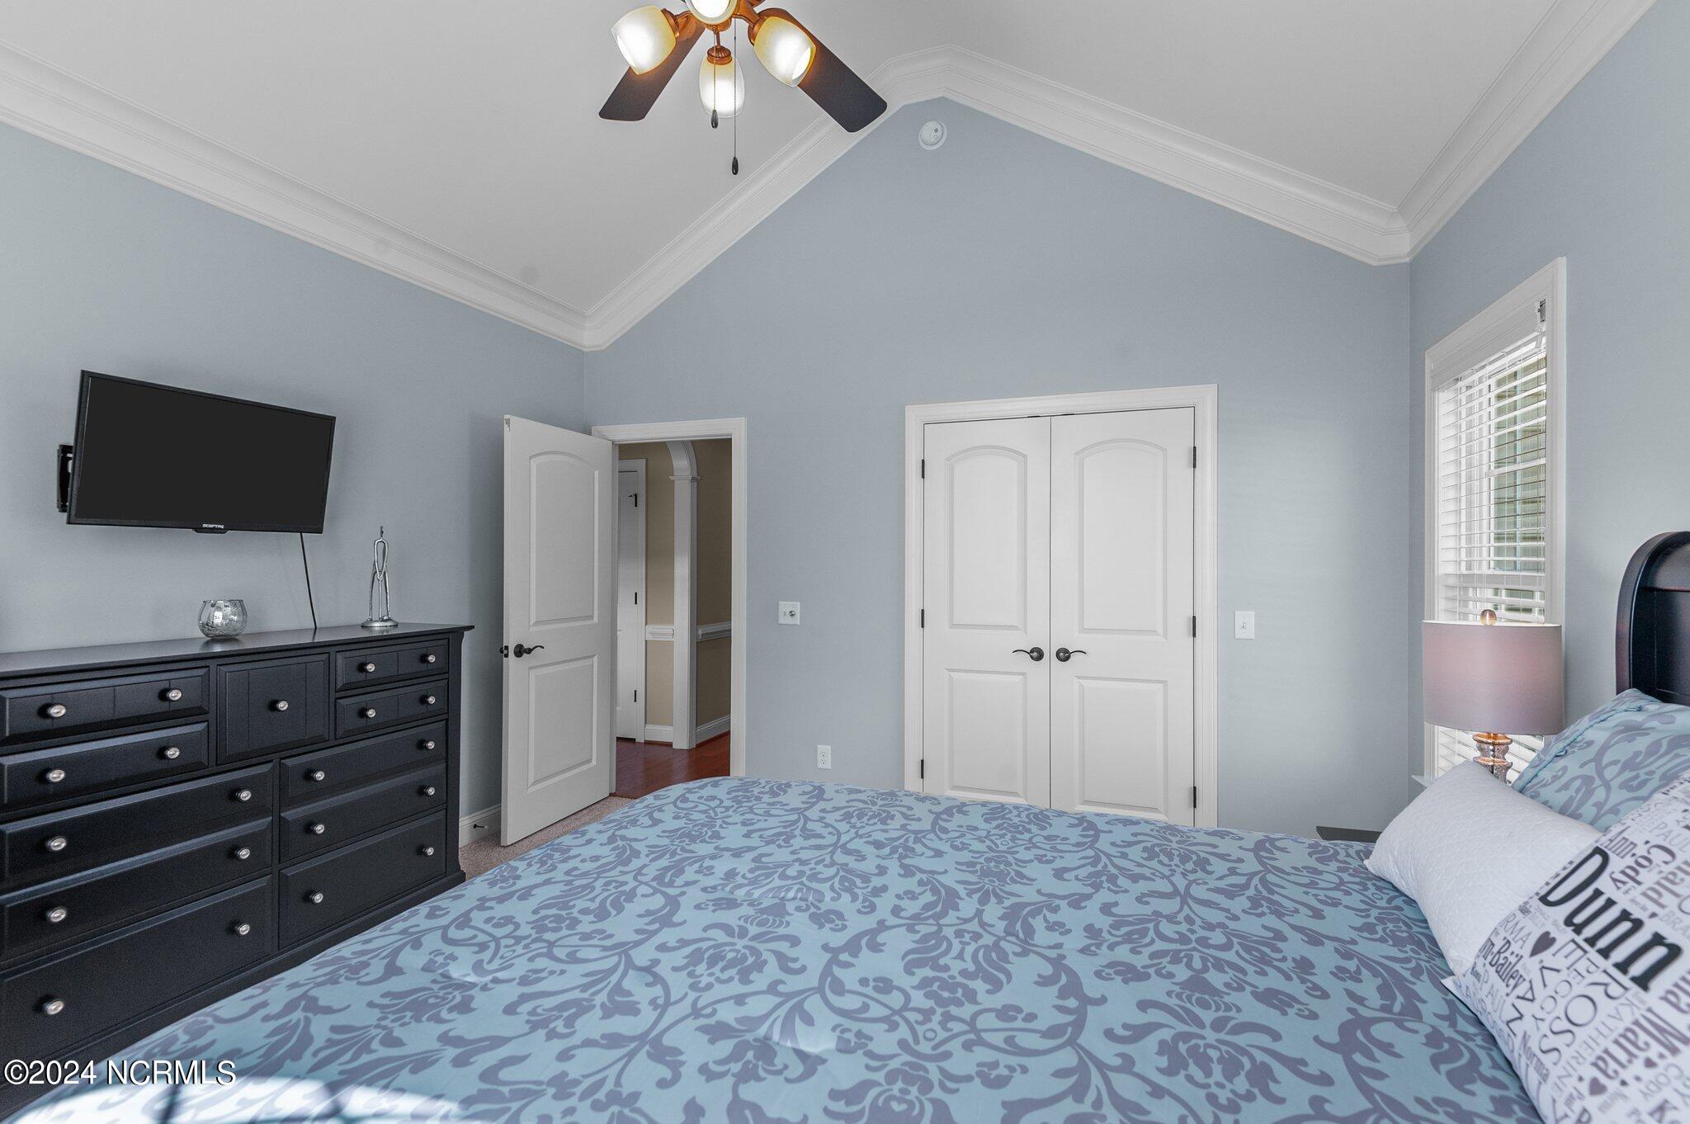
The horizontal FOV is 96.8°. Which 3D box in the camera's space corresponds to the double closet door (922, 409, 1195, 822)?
[{"bbox_3d":[0.966,0.340,3.523,1.213,2.032,0.050,0,0,20],"label":"double closet door"}]

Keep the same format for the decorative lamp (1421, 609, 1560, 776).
[{"bbox_3d":[1.616,0.450,1.882,0.266,0.663,0.266,0,0,20],"label":"decorative lamp"}]

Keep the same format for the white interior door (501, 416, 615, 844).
[{"bbox_3d":[-1.491,0.333,3.950,0.045,2.032,0.758,0,0,21],"label":"white interior door"}]

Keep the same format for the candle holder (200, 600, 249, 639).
[{"bbox_3d":[-2.135,0.195,2.575,0.127,0.128,0.127,0,0,20],"label":"candle holder"}]

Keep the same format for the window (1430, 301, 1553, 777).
[{"bbox_3d":[2.035,0.046,2.366,0.090,1.480,0.820,0,0,20],"label":"window"}]

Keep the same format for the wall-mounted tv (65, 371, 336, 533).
[{"bbox_3d":[-2.079,-0.324,2.474,0.070,0.440,0.732,9,3,18],"label":"wall-mounted tv"}]

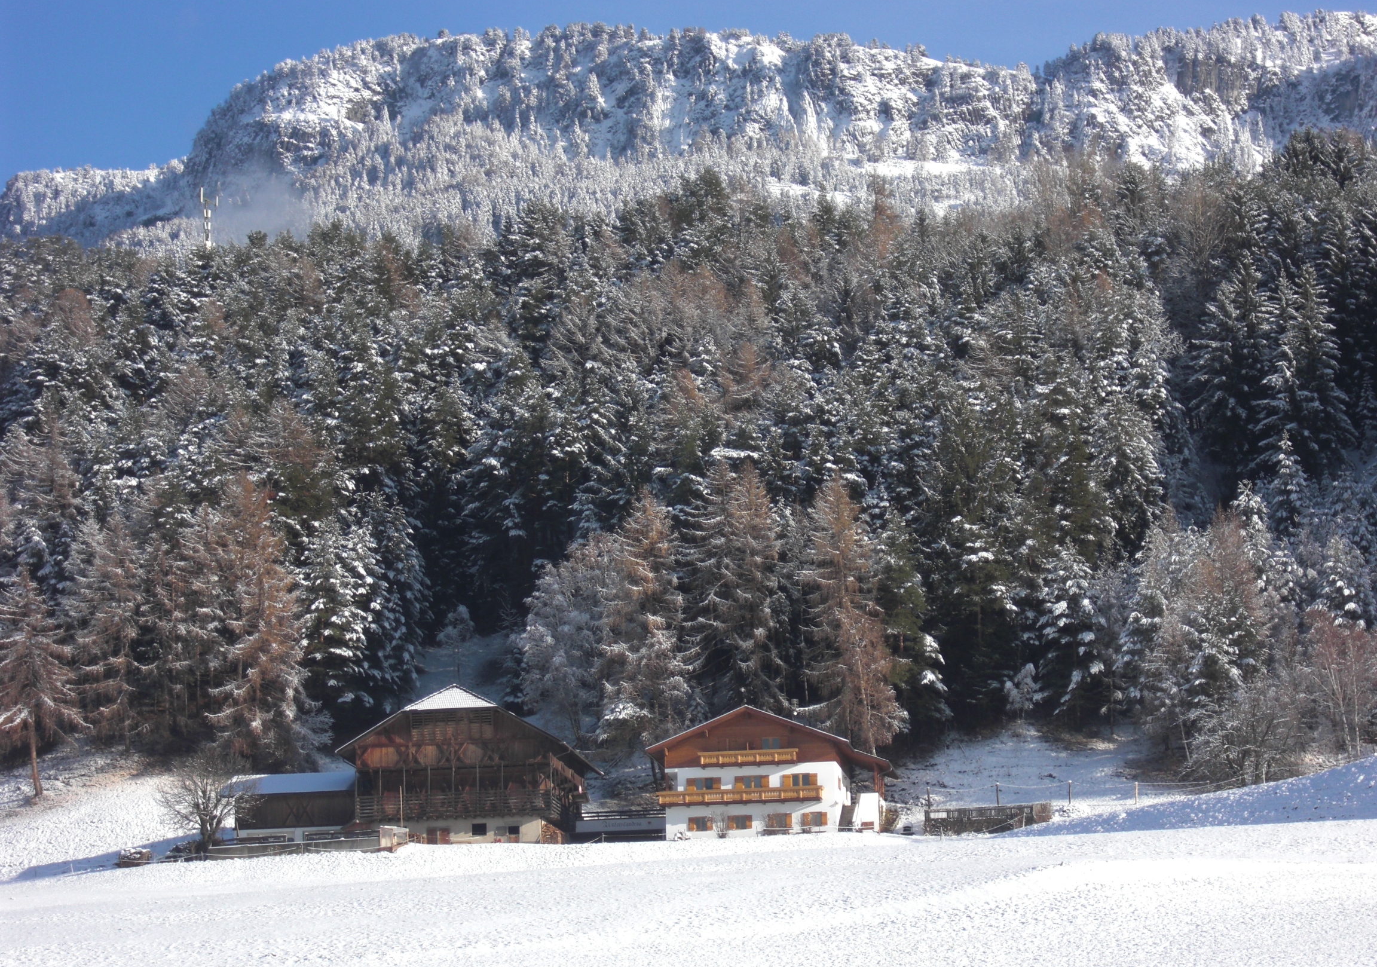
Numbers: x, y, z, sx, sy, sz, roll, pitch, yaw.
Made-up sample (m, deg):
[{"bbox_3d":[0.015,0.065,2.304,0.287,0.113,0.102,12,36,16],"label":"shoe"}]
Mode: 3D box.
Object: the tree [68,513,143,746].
[{"bbox_3d":[-52.000,12.990,397.000,6.540,20.910,6.540,-3,-10,6],"label":"tree"}]

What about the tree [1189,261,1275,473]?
[{"bbox_3d":[59.690,-12.840,490.000,9.280,23.900,9.280,-3,-10,6],"label":"tree"}]

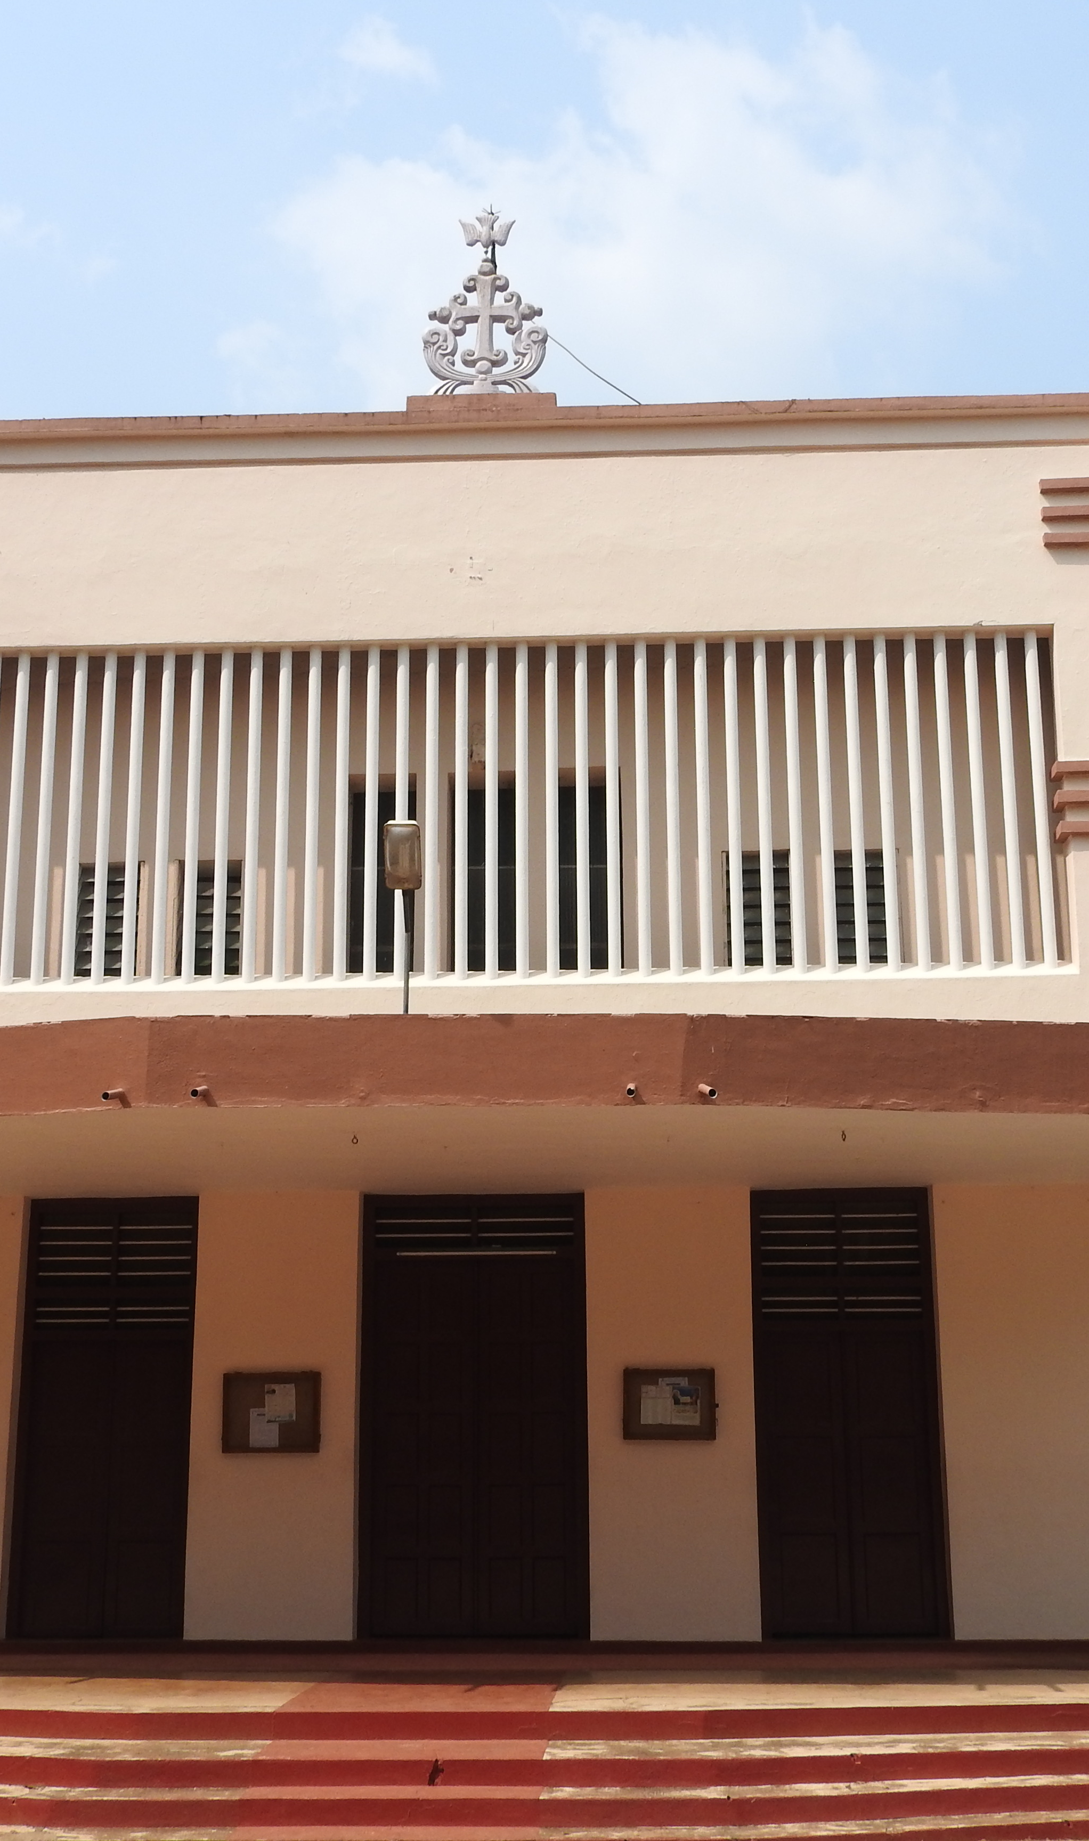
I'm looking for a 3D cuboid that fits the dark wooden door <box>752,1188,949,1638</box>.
[{"bbox_3d":[2.257,3.624,15.737,1.358,3.193,0.140,-1,-15,2],"label":"dark wooden door"}]

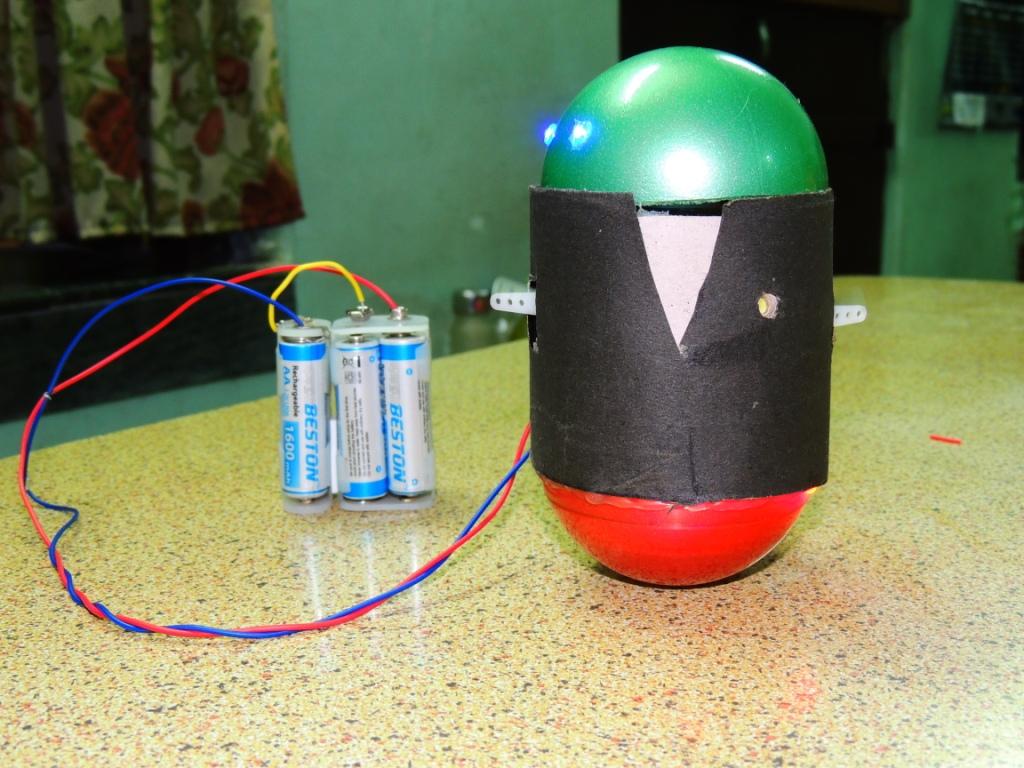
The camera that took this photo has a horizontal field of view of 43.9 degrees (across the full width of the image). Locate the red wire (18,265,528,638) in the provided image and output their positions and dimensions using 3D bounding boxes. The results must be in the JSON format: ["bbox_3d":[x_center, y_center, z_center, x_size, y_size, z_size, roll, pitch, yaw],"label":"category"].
[{"bbox_3d":[-0.062,0.010,0.353,0.142,0.079,0.118,-1,10,0],"label":"red wire"}]

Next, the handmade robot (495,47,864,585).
[{"bbox_3d":[0.043,-0.016,0.324,0.095,0.136,0.077,0,10,5],"label":"handmade robot"}]

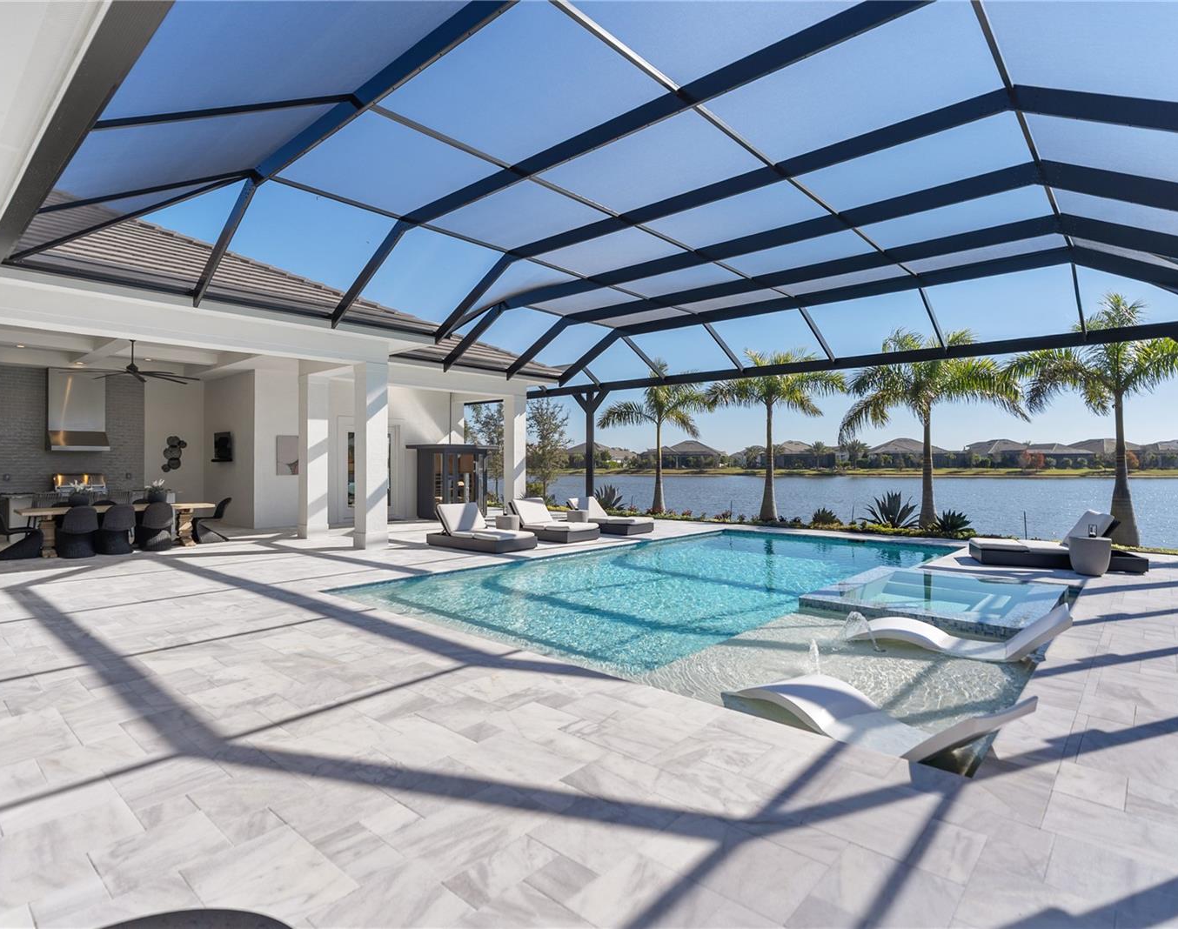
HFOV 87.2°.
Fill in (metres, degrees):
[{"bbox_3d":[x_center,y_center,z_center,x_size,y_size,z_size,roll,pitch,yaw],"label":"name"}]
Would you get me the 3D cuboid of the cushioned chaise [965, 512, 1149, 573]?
[{"bbox_3d":[6.980,1.120,9.280,1.930,0.780,0.950,0,0,29],"label":"cushioned chaise"}]

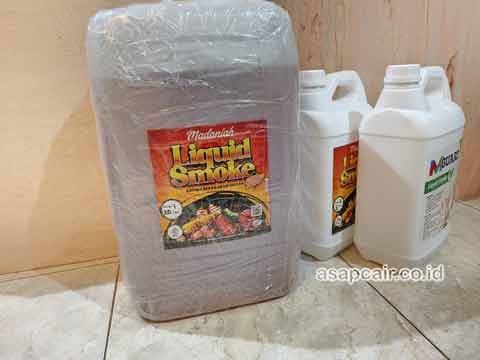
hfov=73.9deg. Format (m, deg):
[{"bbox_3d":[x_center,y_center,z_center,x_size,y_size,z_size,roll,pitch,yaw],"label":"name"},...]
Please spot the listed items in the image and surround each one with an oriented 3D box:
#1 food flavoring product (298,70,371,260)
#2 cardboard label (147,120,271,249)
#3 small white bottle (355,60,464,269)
[{"bbox_3d":[0.160,-0.037,0.595,0.193,0.317,0.126,-18,24,-37],"label":"food flavoring product"},{"bbox_3d":[-0.030,0.008,0.397,0.142,0.153,0.004,-8,20,-13],"label":"cardboard label"},{"bbox_3d":[0.299,-0.034,0.563,0.193,0.317,0.126,-16,23,-33],"label":"small white bottle"}]

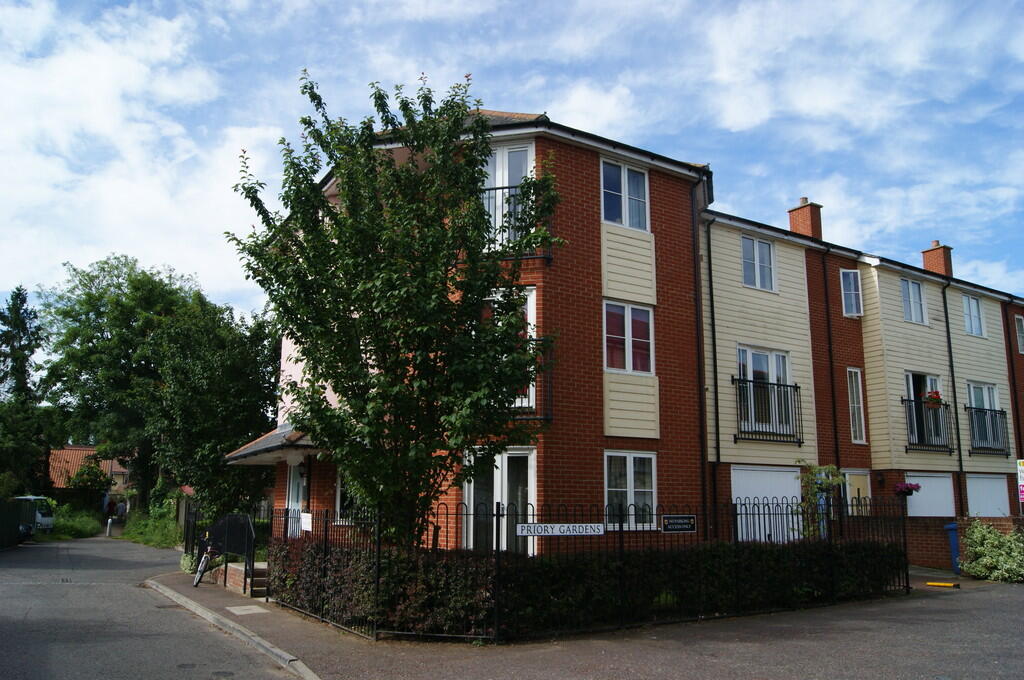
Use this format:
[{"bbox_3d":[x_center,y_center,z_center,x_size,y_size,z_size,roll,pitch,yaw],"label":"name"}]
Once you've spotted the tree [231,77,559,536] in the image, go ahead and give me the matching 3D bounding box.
[{"bbox_3d":[-1.579,-0.092,10.184,4.200,7.500,4.200,2,-11,-8],"label":"tree"}]

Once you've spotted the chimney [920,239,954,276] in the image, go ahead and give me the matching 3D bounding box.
[{"bbox_3d":[17.067,-3.162,30.787,0.700,1.800,0.950,7,-13,-31],"label":"chimney"}]

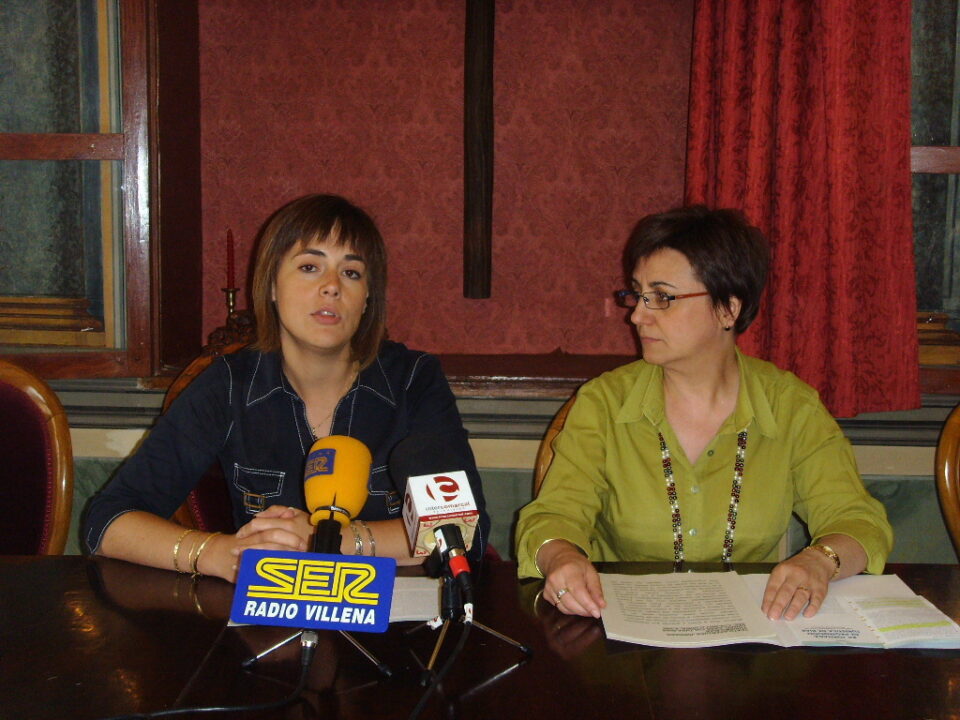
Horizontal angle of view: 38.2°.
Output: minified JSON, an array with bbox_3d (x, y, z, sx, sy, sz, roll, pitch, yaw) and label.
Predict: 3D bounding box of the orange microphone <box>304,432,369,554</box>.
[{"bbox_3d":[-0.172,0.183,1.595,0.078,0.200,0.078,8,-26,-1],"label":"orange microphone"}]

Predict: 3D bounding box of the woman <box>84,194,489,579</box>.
[{"bbox_3d":[-0.286,0.379,2.136,0.570,1.260,0.660,0,6,-3],"label":"woman"}]

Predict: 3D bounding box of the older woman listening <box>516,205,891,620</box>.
[{"bbox_3d":[0.318,0.394,2.097,0.530,1.250,0.680,1,6,6],"label":"older woman listening"}]

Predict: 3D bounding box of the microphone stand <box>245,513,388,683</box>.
[{"bbox_3d":[-0.178,0.262,1.584,0.170,0.148,0.160,1,6,0],"label":"microphone stand"}]

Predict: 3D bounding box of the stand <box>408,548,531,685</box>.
[{"bbox_3d":[-0.017,0.278,1.573,0.155,0.122,0.170,1,6,0],"label":"stand"}]

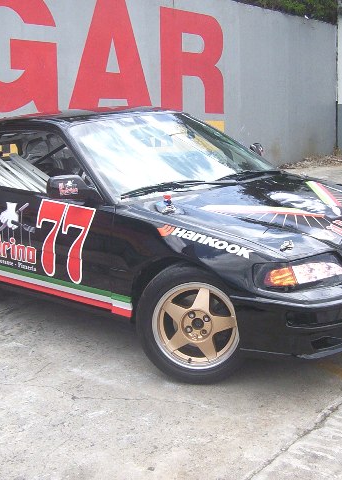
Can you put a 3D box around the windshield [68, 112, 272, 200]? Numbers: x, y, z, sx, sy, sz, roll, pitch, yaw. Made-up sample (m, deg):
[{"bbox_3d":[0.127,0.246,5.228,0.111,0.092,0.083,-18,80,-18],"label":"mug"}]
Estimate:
[{"bbox_3d":[-0.014,-0.534,4.176,1.360,0.150,0.710,-15,51,-46],"label":"windshield"}]

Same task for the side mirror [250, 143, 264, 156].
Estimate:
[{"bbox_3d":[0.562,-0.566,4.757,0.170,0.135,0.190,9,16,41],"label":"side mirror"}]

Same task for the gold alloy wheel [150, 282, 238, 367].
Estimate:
[{"bbox_3d":[0.135,0.369,3.292,0.407,0.407,0.180,2,13,17],"label":"gold alloy wheel"}]

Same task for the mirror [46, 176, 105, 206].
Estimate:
[{"bbox_3d":[-0.496,-0.261,3.568,0.190,0.140,0.200,9,16,41],"label":"mirror"}]

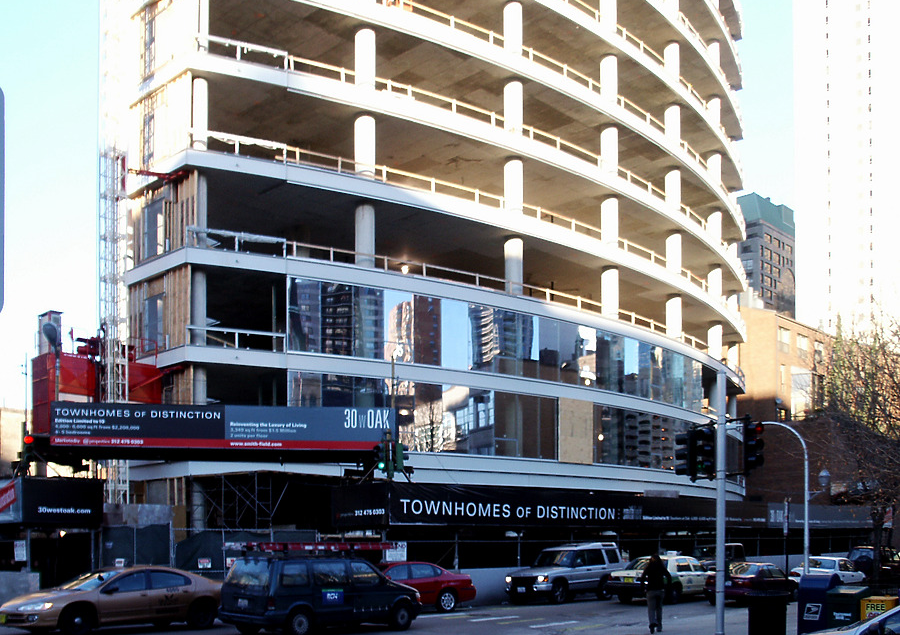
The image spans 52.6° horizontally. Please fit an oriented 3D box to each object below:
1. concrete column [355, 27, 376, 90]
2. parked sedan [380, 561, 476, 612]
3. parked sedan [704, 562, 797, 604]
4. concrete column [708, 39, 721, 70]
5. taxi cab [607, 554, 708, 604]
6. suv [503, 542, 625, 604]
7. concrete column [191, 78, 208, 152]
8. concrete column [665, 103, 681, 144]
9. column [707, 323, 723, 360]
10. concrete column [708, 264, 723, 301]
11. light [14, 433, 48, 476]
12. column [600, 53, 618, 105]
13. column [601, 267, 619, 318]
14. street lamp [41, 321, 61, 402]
[{"bbox_3d":[-3.529,-10.690,38.000,0.860,2.950,0.860,0,-13,0],"label":"concrete column"},{"bbox_3d":[-1.613,7.493,25.300,1.850,1.460,5.050,-8,-12,43],"label":"parked sedan"},{"bbox_3d":[10.952,9.592,33.000,1.740,1.410,4.500,-10,-17,38],"label":"parked sedan"},{"bbox_3d":[15.812,-15.065,54.400,0.800,2.950,0.800,-8,-12,43],"label":"concrete column"},{"bbox_3d":[7.334,8.645,30.200,1.960,1.500,5.350,-8,-12,43],"label":"taxi cab"},{"bbox_3d":[4.100,9.040,32.300,1.890,1.950,4.700,-11,-17,39],"label":"suv"},{"bbox_3d":[-8.417,-6.714,30.700,0.530,2.750,0.530,1,-11,-6],"label":"concrete column"},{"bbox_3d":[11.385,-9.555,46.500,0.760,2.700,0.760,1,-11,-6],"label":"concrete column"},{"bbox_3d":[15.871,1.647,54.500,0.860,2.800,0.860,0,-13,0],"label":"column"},{"bbox_3d":[15.551,-1.581,53.300,0.800,2.950,0.800,-8,-12,43],"label":"concrete column"},{"bbox_3d":[-12.078,3.916,26.200,0.500,1.100,0.420,3,-6,-33],"label":"light"},{"bbox_3d":[7.607,-11.065,43.400,0.790,2.950,0.790,0,-9,0],"label":"column"},{"bbox_3d":[7.560,-0.921,43.000,0.790,2.950,0.790,0,-9,0],"label":"column"},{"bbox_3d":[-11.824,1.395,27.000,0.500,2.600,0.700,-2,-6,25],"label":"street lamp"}]

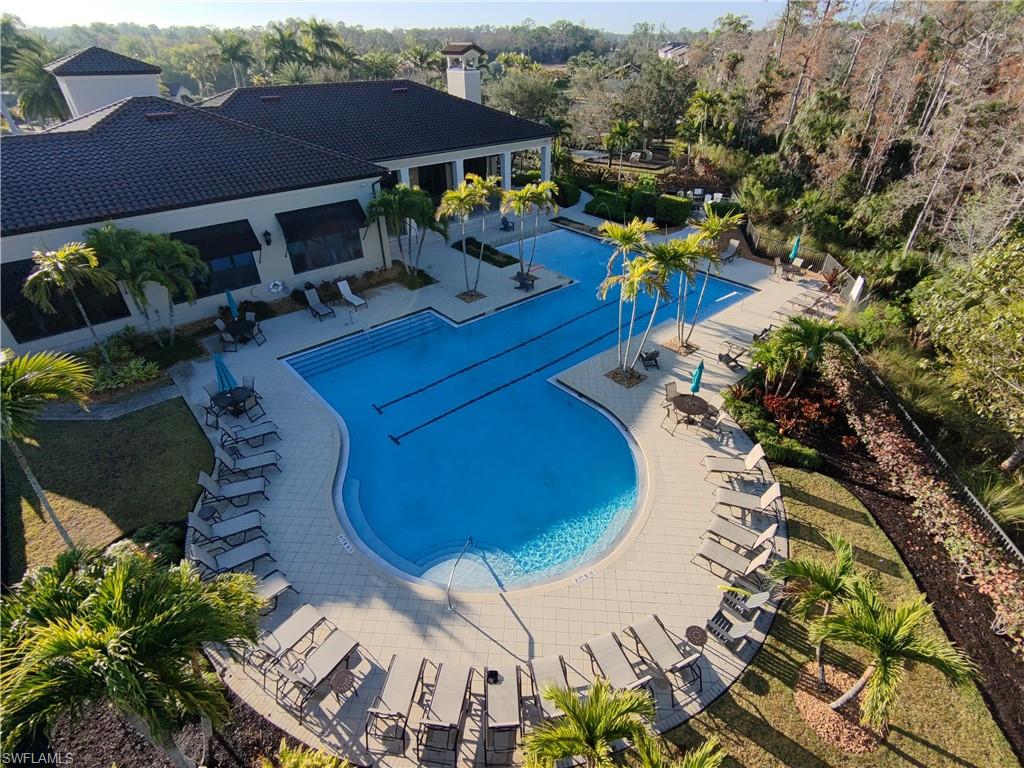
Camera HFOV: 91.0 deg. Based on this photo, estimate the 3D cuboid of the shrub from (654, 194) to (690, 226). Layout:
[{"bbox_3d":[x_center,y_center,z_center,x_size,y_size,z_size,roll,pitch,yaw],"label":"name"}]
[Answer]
[{"bbox_3d":[11.948,-12.993,37.592,2.350,1.850,1.100,9,35,12],"label":"shrub"}]

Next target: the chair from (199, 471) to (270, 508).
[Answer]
[{"bbox_3d":[-7.788,2.875,13.983,1.820,0.880,0.670,-9,36,-14],"label":"chair"}]

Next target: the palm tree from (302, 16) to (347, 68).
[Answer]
[{"bbox_3d":[-21.625,-35.669,60.526,5.300,13.900,5.300,0,34,0],"label":"palm tree"}]

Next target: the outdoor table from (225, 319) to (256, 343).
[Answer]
[{"bbox_3d":[-11.387,-2.071,21.286,1.250,0.720,1.250,1,34,0],"label":"outdoor table"}]

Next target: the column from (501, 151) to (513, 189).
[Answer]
[{"bbox_3d":[-0.484,-16.030,40.037,0.700,4.500,0.660,-26,42,-33],"label":"column"}]

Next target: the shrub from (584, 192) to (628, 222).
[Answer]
[{"bbox_3d":[7.380,-13.913,39.037,3.400,1.600,1.350,28,43,34],"label":"shrub"}]

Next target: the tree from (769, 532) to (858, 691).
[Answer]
[{"bbox_3d":[6.205,4.809,10.696,1.950,2.750,2.000,1,34,0],"label":"tree"}]

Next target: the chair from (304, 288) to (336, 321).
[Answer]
[{"bbox_3d":[-9.388,-3.843,24.448,0.700,1.000,1.850,-26,43,-34],"label":"chair"}]

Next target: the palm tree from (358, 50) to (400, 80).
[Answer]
[{"bbox_3d":[-14.754,-32.277,58.395,4.800,10.700,4.800,0,34,0],"label":"palm tree"}]

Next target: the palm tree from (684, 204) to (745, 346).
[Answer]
[{"bbox_3d":[7.734,-4.190,20.269,2.120,5.870,2.120,1,34,0],"label":"palm tree"}]

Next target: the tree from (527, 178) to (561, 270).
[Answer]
[{"bbox_3d":[1.613,-8.319,27.019,1.770,4.920,1.770,1,34,0],"label":"tree"}]

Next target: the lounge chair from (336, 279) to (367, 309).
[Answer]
[{"bbox_3d":[-7.830,-4.310,24.680,1.580,1.020,0.660,29,44,35],"label":"lounge chair"}]

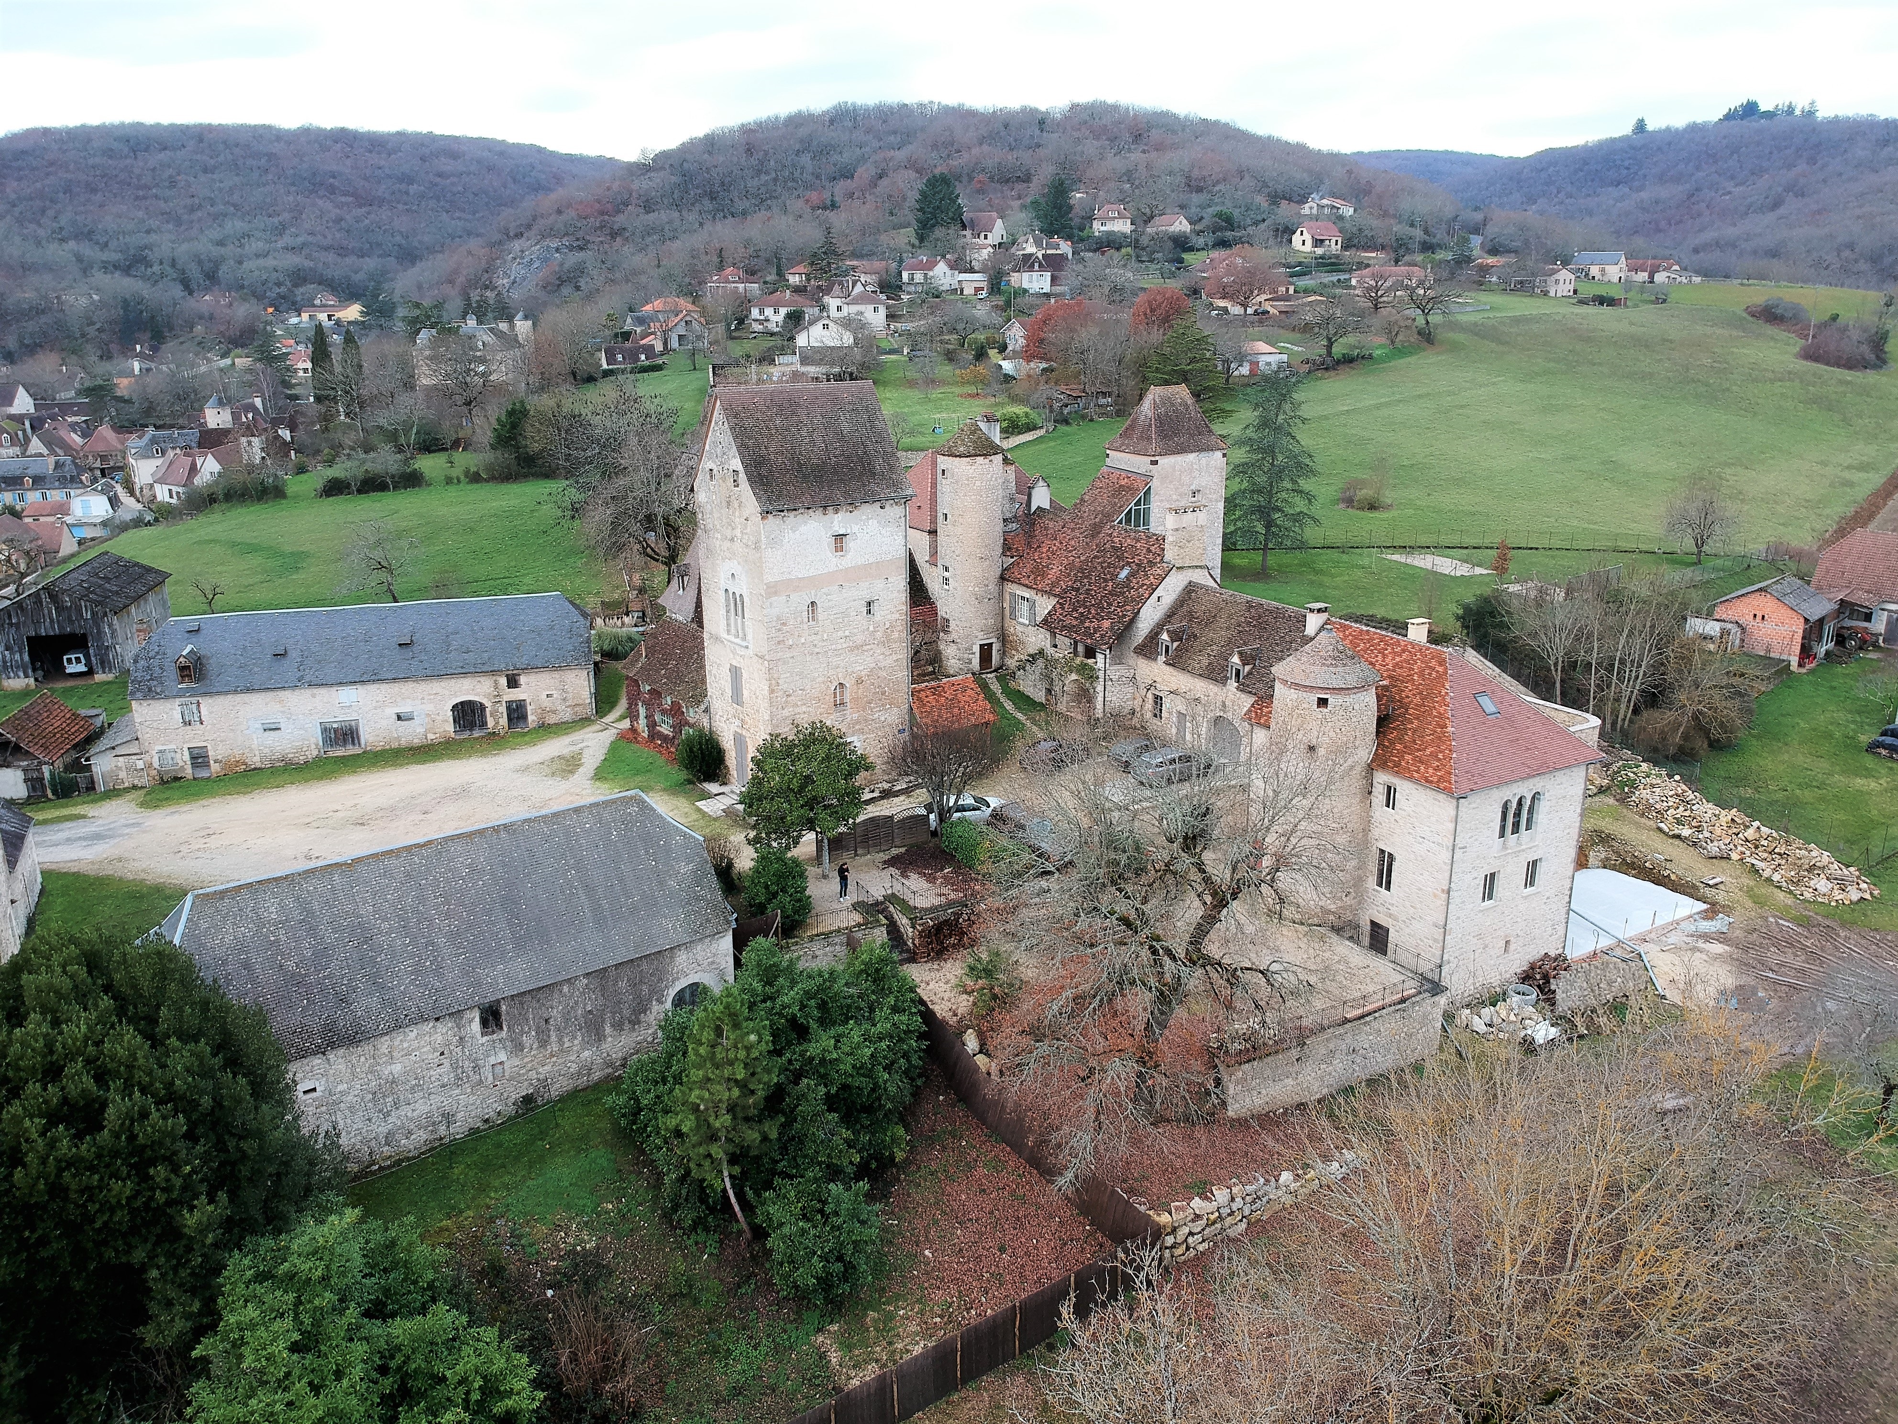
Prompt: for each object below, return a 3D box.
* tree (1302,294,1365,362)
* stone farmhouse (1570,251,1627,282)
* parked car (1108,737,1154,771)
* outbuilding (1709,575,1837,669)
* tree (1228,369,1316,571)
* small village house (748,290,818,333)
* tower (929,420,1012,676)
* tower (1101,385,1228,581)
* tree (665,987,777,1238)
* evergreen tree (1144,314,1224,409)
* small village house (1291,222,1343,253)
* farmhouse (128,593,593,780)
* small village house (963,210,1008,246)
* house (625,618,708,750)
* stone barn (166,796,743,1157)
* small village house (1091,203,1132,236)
[{"bbox_3d":[59.935,-60.282,213.914,10.400,9.590,10.000,-1,17,0],"label":"tree"},{"bbox_3d":[213.219,-145.797,450.000,8.500,10.000,17.000,-15,22,-41],"label":"stone farmhouse"},{"bbox_3d":[11.537,2.426,80.242,4.000,1.450,1.750,-11,19,-30],"label":"parked car"},{"bbox_3d":[64.098,-7.362,106.672,7.000,5.700,7.600,15,23,43],"label":"outbuilding"},{"bbox_3d":[28.671,-20.734,119.542,8.150,17.620,8.150,-1,16,0],"label":"tree"},{"bbox_3d":[-33.653,-81.491,279.000,13.400,8.000,10.000,-1,16,-2],"label":"small village house"},{"bbox_3d":[1.493,-11.270,93.141,4.900,16.700,4.900,-1,16,0],"label":"tower"},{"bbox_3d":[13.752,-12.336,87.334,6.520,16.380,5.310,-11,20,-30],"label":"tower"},{"bbox_3d":[-6.864,12.558,42.278,3.500,8.500,3.400,-1,16,0],"label":"tree"},{"bbox_3d":[28.506,-41.374,165.208,11.200,13.030,11.000,-1,17,0],"label":"evergreen tree"},{"bbox_3d":[89.061,-114.507,331.301,10.500,7.120,8.200,-8,19,-24],"label":"small village house"},{"bbox_3d":[-36.828,-2.257,88.850,26.950,9.600,8.600,-5,17,-14],"label":"farmhouse"},{"bbox_3d":[9.330,-121.482,345.000,9.500,9.200,7.400,9,19,31],"label":"small village house"},{"bbox_3d":[-13.947,-1.798,80.753,6.300,6.600,9.400,-14,21,-38],"label":"house"},{"bbox_3d":[-18.318,9.374,50.522,19.600,10.200,7.200,-12,20,-34],"label":"stone barn"},{"bbox_3d":[43.191,-130.163,362.963,10.300,7.770,8.800,1,17,6],"label":"small village house"}]

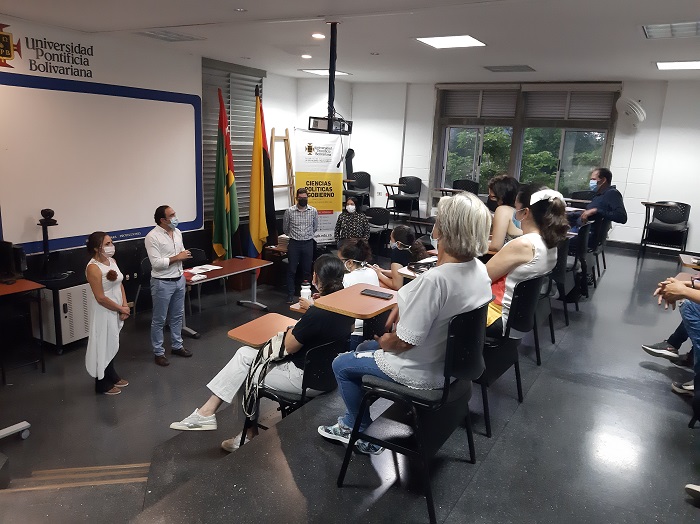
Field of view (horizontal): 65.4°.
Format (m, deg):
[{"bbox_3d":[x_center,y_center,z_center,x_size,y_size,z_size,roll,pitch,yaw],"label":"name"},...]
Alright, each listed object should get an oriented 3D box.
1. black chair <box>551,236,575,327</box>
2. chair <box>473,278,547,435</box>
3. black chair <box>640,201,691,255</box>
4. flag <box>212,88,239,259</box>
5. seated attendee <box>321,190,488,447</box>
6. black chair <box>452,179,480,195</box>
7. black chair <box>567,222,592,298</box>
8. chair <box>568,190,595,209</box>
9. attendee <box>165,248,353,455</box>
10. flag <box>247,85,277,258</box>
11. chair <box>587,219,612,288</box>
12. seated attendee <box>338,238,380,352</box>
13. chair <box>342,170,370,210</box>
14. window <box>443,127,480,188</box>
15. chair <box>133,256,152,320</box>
[{"bbox_3d":[1.645,0.057,4.663,0.600,0.810,0.530,10,14,30],"label":"black chair"},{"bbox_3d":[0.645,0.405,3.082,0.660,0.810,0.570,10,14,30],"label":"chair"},{"bbox_3d":[4.219,-0.425,7.386,0.560,0.800,0.620,10,14,30],"label":"black chair"},{"bbox_3d":[-1.995,-1.321,8.722,0.300,2.750,0.380,10,14,30],"label":"flag"},{"bbox_3d":[0.185,0.307,2.382,0.820,1.260,0.500,10,14,30],"label":"seated attendee"},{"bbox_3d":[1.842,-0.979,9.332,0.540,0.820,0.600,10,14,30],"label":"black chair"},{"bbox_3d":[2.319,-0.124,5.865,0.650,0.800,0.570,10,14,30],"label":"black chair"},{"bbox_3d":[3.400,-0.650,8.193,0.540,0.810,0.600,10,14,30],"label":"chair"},{"bbox_3d":[-0.567,0.546,3.499,1.180,1.310,0.550,10,14,30],"label":"attendee"},{"bbox_3d":[-1.399,-1.179,8.511,0.300,3.020,0.450,10,14,30],"label":"flag"},{"bbox_3d":[2.640,-0.261,6.288,0.600,0.810,0.530,10,14,30],"label":"chair"},{"bbox_3d":[-0.110,0.437,4.114,0.850,1.270,0.500,10,14,30],"label":"seated attendee"},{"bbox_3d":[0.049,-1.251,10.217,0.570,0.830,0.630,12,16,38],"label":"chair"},{"bbox_3d":[1.992,-1.851,9.801,0.690,1.120,0.060,10,14,30],"label":"window"},{"bbox_3d":[-2.441,0.342,7.129,0.560,0.810,0.520,10,14,30],"label":"chair"}]

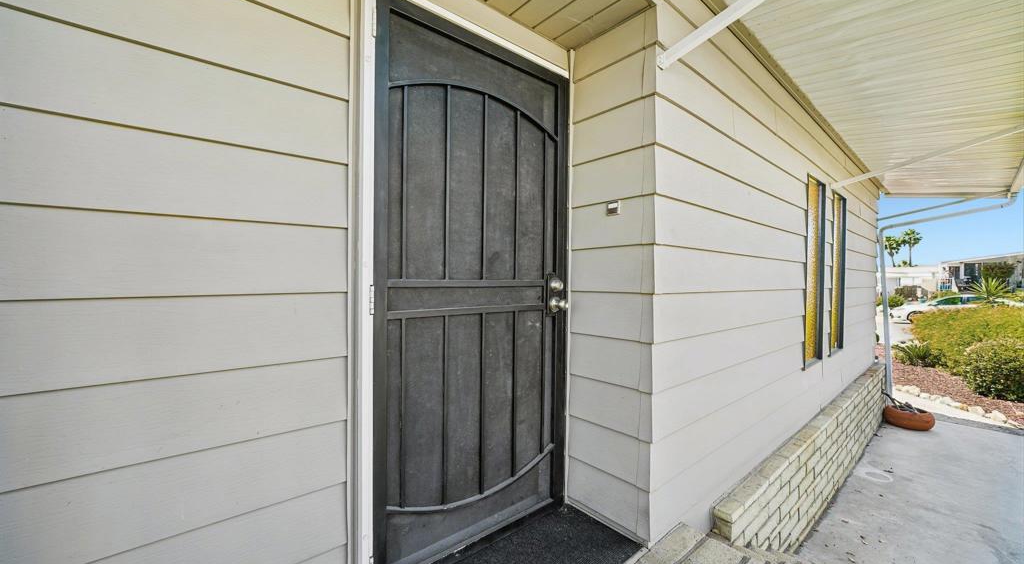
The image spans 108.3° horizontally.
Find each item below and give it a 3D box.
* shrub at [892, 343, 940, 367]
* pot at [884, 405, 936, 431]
[{"bbox_3d":[9.248,1.658,8.450,0.800,0.560,0.800,0,1,-42],"label":"shrub"},{"bbox_3d":[5.196,1.783,4.832,0.460,0.240,0.460,0,1,-39],"label":"pot"}]

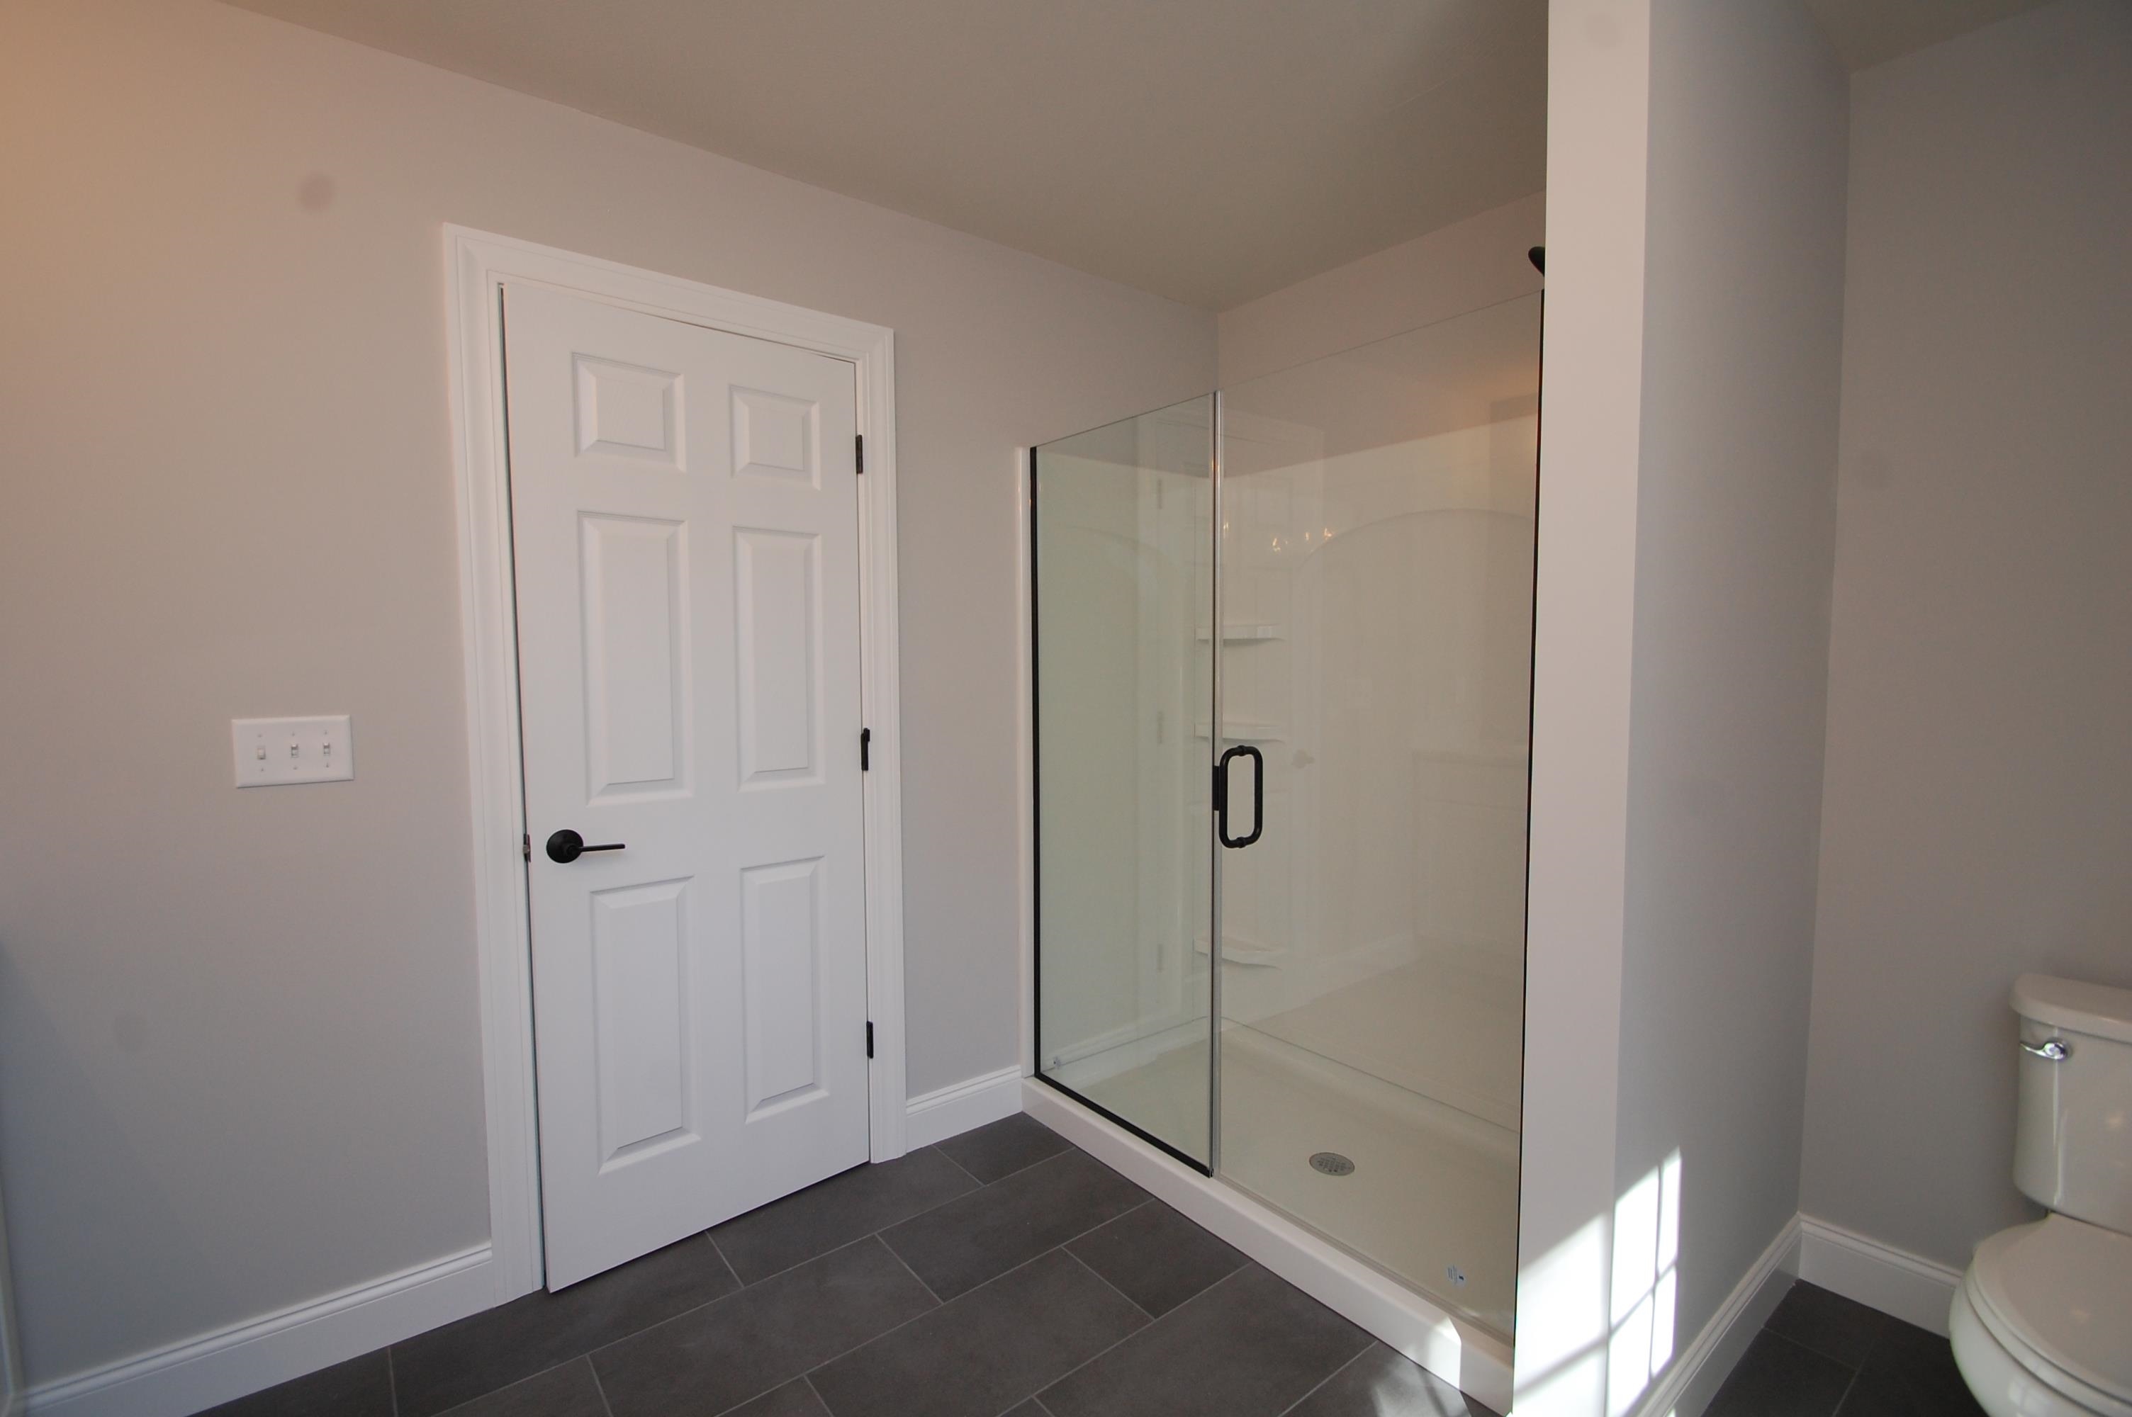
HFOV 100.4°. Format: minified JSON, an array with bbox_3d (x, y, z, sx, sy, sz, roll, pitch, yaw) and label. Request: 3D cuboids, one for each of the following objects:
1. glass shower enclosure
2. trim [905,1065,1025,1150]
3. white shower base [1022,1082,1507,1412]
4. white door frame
[{"bbox_3d":[0.656,0.186,2.183,0.805,1.785,1.470,-3,4,-38],"label":"glass shower enclosure"},{"bbox_3d":[-0.270,1.107,2.451,0.379,0.140,0.025,-3,4,-38],"label":"trim"},{"bbox_3d":[0.661,1.118,2.247,0.835,0.106,1.520,-3,4,-38],"label":"white shower base"},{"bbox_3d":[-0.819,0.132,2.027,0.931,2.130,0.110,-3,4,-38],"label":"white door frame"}]

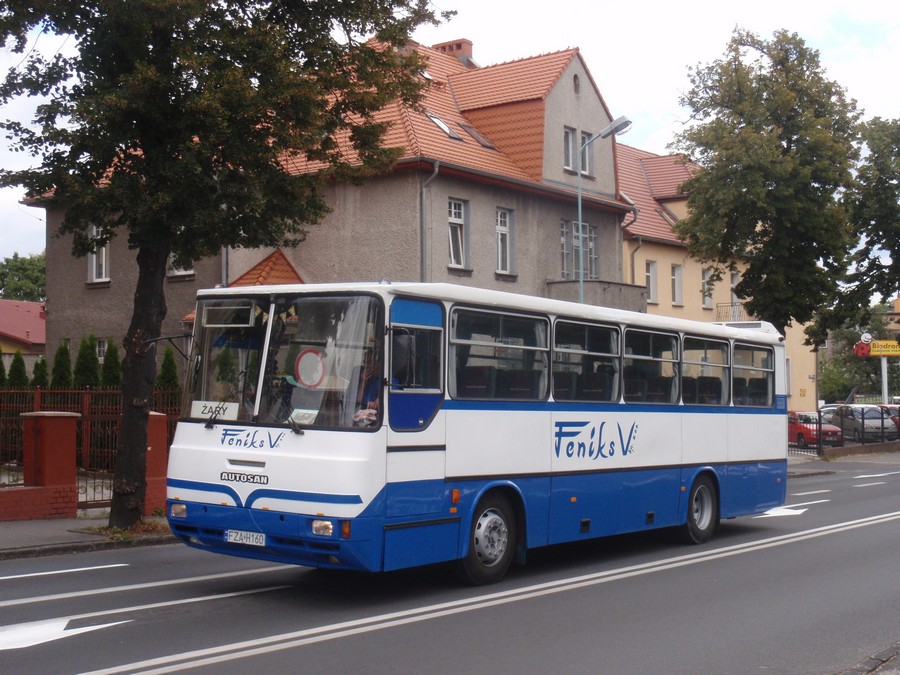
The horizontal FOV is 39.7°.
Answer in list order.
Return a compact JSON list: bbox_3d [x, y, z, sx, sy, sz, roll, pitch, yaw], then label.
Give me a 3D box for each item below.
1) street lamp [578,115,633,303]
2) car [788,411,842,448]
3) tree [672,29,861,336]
[{"bbox_3d":[3.262,-0.678,26.076,1.310,7.720,0.320,-2,-3,36],"label":"street lamp"},{"bbox_3d":[14.259,3.780,51.583,1.660,1.430,3.850,1,-2,-24],"label":"car"},{"bbox_3d":[9.126,-2.533,35.983,5.400,12.750,5.200,-2,-3,36],"label":"tree"}]

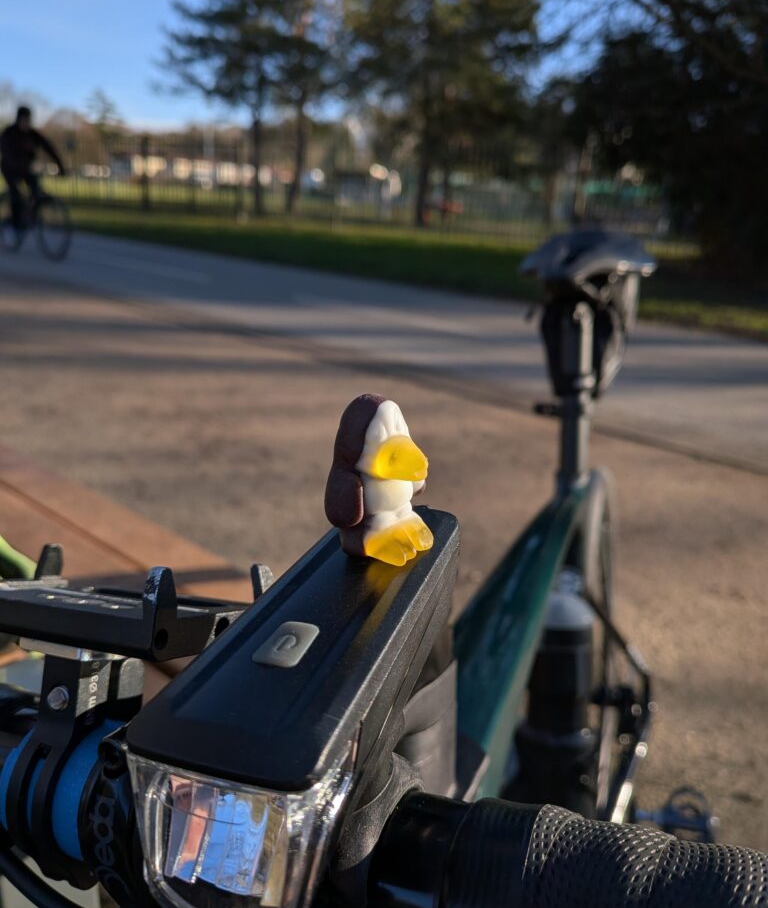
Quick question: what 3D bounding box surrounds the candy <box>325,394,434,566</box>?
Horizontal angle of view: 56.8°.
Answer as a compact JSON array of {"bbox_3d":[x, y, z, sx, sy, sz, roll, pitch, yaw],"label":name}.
[{"bbox_3d":[-0.001,0.005,0.184,0.026,0.040,0.025,19,25,37],"label":"candy"}]

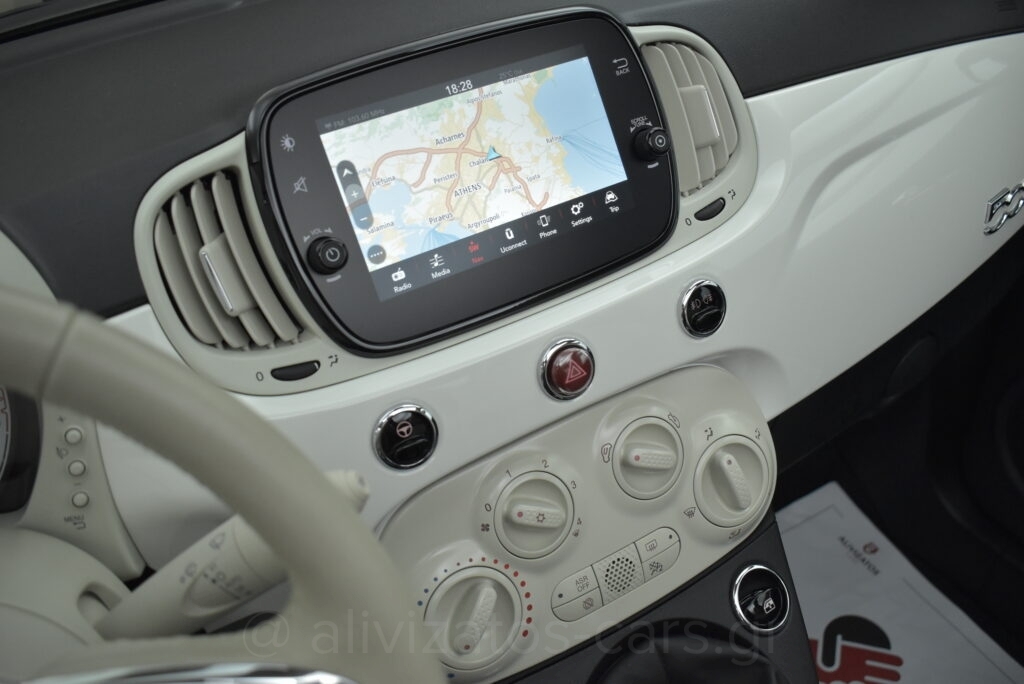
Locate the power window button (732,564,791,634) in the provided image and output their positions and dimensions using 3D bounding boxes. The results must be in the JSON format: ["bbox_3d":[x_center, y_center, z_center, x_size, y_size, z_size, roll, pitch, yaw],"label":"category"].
[{"bbox_3d":[0.140,0.145,0.529,0.034,0.034,0.007,-23,-9,-25],"label":"power window button"}]

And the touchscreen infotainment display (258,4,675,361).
[{"bbox_3d":[-0.014,-0.088,0.483,0.222,0.146,0.030,-22,9,-22],"label":"touchscreen infotainment display"}]

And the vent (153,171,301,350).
[{"bbox_3d":[-0.135,-0.034,0.441,0.054,0.088,0.025,-22,9,-18],"label":"vent"}]

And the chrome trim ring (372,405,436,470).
[{"bbox_3d":[-0.051,0.046,0.453,0.032,0.032,0.012,-22,9,-19],"label":"chrome trim ring"}]

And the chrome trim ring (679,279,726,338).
[{"bbox_3d":[0.105,-0.019,0.520,0.032,0.032,0.012,-23,9,-25],"label":"chrome trim ring"}]

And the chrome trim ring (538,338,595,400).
[{"bbox_3d":[0.028,0.015,0.485,0.032,0.032,0.013,-22,9,-22],"label":"chrome trim ring"}]

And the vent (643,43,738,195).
[{"bbox_3d":[0.103,-0.133,0.544,0.054,0.088,0.025,-23,9,-26],"label":"vent"}]

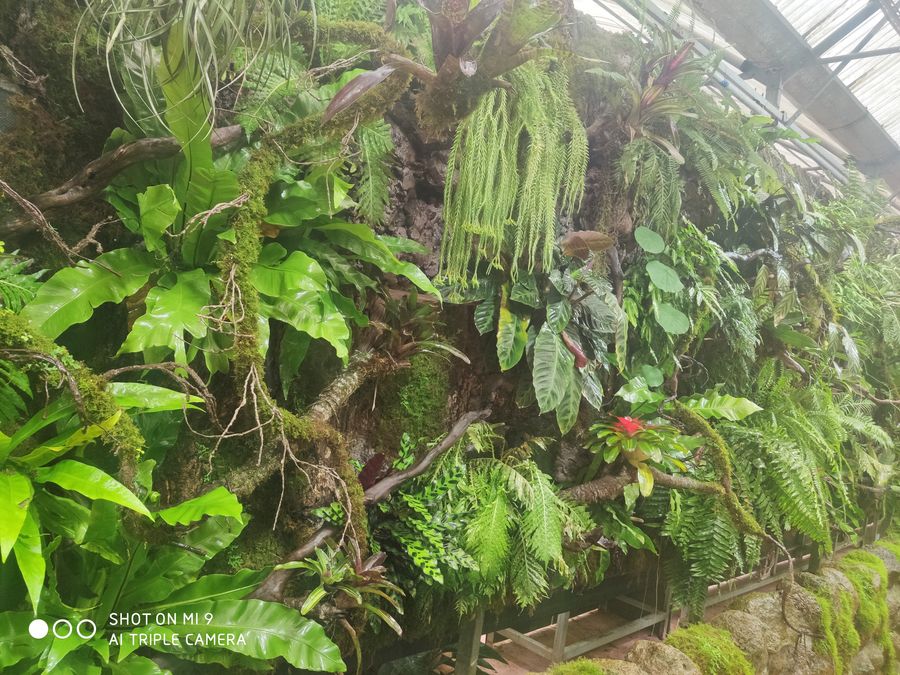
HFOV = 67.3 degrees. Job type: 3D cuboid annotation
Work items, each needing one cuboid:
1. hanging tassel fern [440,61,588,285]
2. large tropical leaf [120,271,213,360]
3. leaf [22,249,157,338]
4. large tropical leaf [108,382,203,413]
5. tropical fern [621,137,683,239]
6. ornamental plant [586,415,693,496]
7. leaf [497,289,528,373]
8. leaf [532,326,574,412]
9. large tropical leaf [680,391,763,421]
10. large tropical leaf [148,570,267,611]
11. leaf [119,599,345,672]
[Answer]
[{"bbox_3d":[0.207,-0.537,2.200,0.410,0.670,0.320,7,-5,-17],"label":"hanging tassel fern"},{"bbox_3d":[-0.739,-0.057,1.750,0.210,0.220,0.150,7,-5,-17],"label":"large tropical leaf"},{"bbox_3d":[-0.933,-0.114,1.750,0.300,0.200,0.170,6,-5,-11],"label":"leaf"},{"bbox_3d":[-0.731,0.149,1.650,0.270,0.080,0.110,6,-5,-11],"label":"large tropical leaf"},{"bbox_3d":[0.805,-0.599,2.700,0.220,0.370,0.190,7,-5,-17],"label":"tropical fern"},{"bbox_3d":[0.687,0.428,2.450,0.340,0.260,0.330,7,-5,-17],"label":"ornamental plant"},{"bbox_3d":[0.213,-0.031,2.300,0.110,0.290,0.090,6,-5,-11],"label":"leaf"},{"bbox_3d":[0.352,0.105,2.300,0.140,0.300,0.090,6,-5,-9],"label":"leaf"},{"bbox_3d":[1.104,0.277,2.750,0.340,0.120,0.150,6,-5,-11],"label":"large tropical leaf"},{"bbox_3d":[-0.620,0.636,1.700,0.320,0.110,0.130,7,-5,-14],"label":"large tropical leaf"},{"bbox_3d":[-0.517,0.705,1.600,0.500,0.140,0.190,7,-5,-14],"label":"leaf"}]

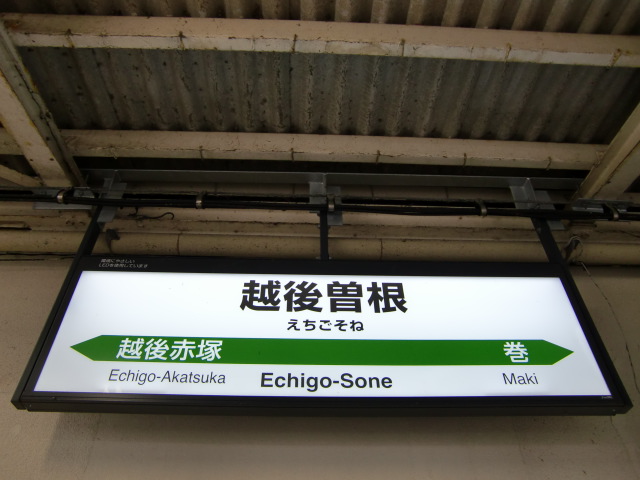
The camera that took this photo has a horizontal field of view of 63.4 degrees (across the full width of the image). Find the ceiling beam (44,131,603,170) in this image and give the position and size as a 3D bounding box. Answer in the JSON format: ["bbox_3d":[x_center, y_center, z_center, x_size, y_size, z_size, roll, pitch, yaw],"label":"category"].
[{"bbox_3d":[0.071,-0.413,2.368,2.520,0.114,0.058,1,-34,-2],"label":"ceiling beam"}]

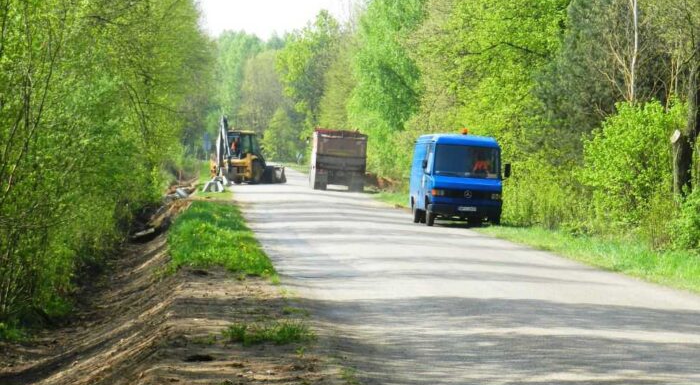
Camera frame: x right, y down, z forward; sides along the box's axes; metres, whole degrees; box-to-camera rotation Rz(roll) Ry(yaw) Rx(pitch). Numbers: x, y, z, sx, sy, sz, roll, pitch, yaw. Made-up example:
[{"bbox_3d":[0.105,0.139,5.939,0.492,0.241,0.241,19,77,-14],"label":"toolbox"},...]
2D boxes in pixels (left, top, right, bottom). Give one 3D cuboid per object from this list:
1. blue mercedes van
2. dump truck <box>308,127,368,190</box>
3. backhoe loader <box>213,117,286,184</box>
[{"bbox_3d":[3.250,-0.400,81.200,2.180,2.720,5.350,3,1,-5],"label":"blue mercedes van"},{"bbox_3d":[-0.640,-1.690,135.800,2.550,3.120,7.600,3,1,-3],"label":"dump truck"},{"bbox_3d":[-5.680,-2.310,143.000,2.350,3.600,5.600,3,1,27],"label":"backhoe loader"}]

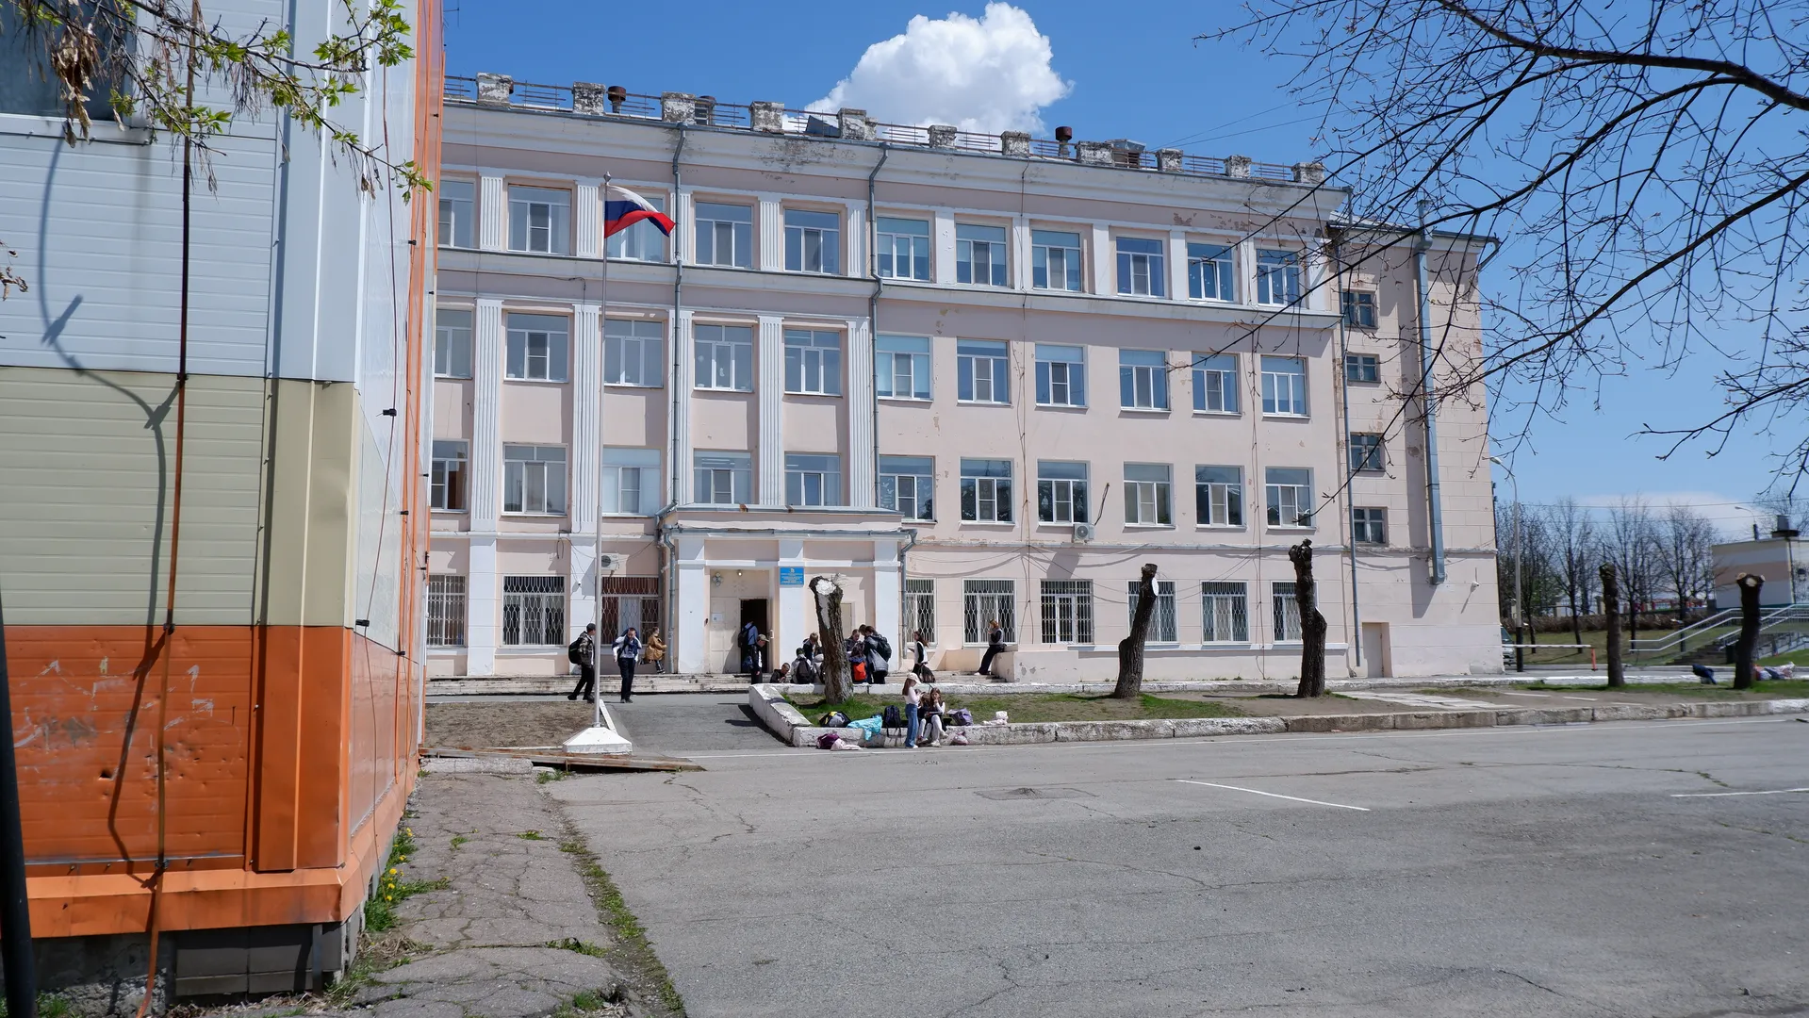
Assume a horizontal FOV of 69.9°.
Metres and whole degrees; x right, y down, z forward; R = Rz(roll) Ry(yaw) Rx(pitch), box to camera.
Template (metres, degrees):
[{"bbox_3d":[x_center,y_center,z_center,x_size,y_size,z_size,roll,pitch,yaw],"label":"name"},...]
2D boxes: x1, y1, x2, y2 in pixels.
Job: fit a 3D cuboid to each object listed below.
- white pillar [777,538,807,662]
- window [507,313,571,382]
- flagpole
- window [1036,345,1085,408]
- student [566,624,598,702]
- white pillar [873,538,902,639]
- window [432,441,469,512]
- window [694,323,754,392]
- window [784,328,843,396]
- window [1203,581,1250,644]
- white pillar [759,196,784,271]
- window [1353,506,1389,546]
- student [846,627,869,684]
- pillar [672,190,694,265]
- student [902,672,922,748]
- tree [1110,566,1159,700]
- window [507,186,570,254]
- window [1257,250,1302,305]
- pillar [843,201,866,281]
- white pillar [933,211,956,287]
[{"bbox_3d":[-3.081,2.623,35.083,0.716,3.625,0.300,1,-6,-16],"label":"white pillar"},{"bbox_3d":[-10.554,-4.639,37.291,1.733,1.992,0.200,1,-7,-16],"label":"window"},{"bbox_3d":[-5.975,-1.296,25.659,0.120,11.128,0.120,1,-7,-15],"label":"flagpole"},{"bbox_3d":[4.678,-3.960,38.859,1.583,1.884,0.150,1,-7,-15],"label":"window"},{"bbox_3d":[-7.076,3.395,28.589,0.680,1.698,0.520,0,-6,-3],"label":"student"},{"bbox_3d":[-0.465,2.518,33.555,0.705,3.380,0.250,1,-7,-15],"label":"white pillar"},{"bbox_3d":[-12.905,-0.875,35.720,1.678,2.003,0.200,1,-6,-16],"label":"window"},{"bbox_3d":[-5.056,-4.226,36.240,1.674,1.854,0.150,1,-7,-16],"label":"window"},{"bbox_3d":[-2.599,-4.168,36.949,1.687,1.853,0.150,1,-7,-16],"label":"window"},{"bbox_3d":[10.354,3.350,41.962,1.672,1.945,0.200,1,-6,-16],"label":"window"},{"bbox_3d":[-4.062,-8.207,39.175,0.657,2.208,0.200,1,-7,-16],"label":"white pillar"},{"bbox_3d":[16.062,0.622,44.670,1.407,1.348,0.200,1,-7,-16],"label":"window"},{"bbox_3d":[-1.072,3.422,28.900,0.380,1.521,0.420,-6,-8,36],"label":"student"},{"bbox_3d":[-6.558,-8.230,38.193,0.610,2.211,0.200,1,-6,-16],"label":"pillar"},{"bbox_3d":[0.135,3.441,22.166,0.360,1.261,0.380,0,-6,-3],"label":"student"},{"bbox_3d":[5.763,3.049,32.300,1.150,3.380,0.950,-1,-6,0],"label":"tree"},{"bbox_3d":[-10.617,-8.416,37.711,1.780,2.121,0.200,1,-7,-16],"label":"window"},{"bbox_3d":[11.932,-7.345,41.289,1.542,1.816,0.150,1,-7,-15],"label":"window"},{"bbox_3d":[-1.499,-8.216,39.649,0.658,2.460,0.200,1,-6,-16],"label":"pillar"},{"bbox_3d":[1.189,-7.702,38.261,0.599,2.214,0.200,1,-7,-16],"label":"white pillar"}]

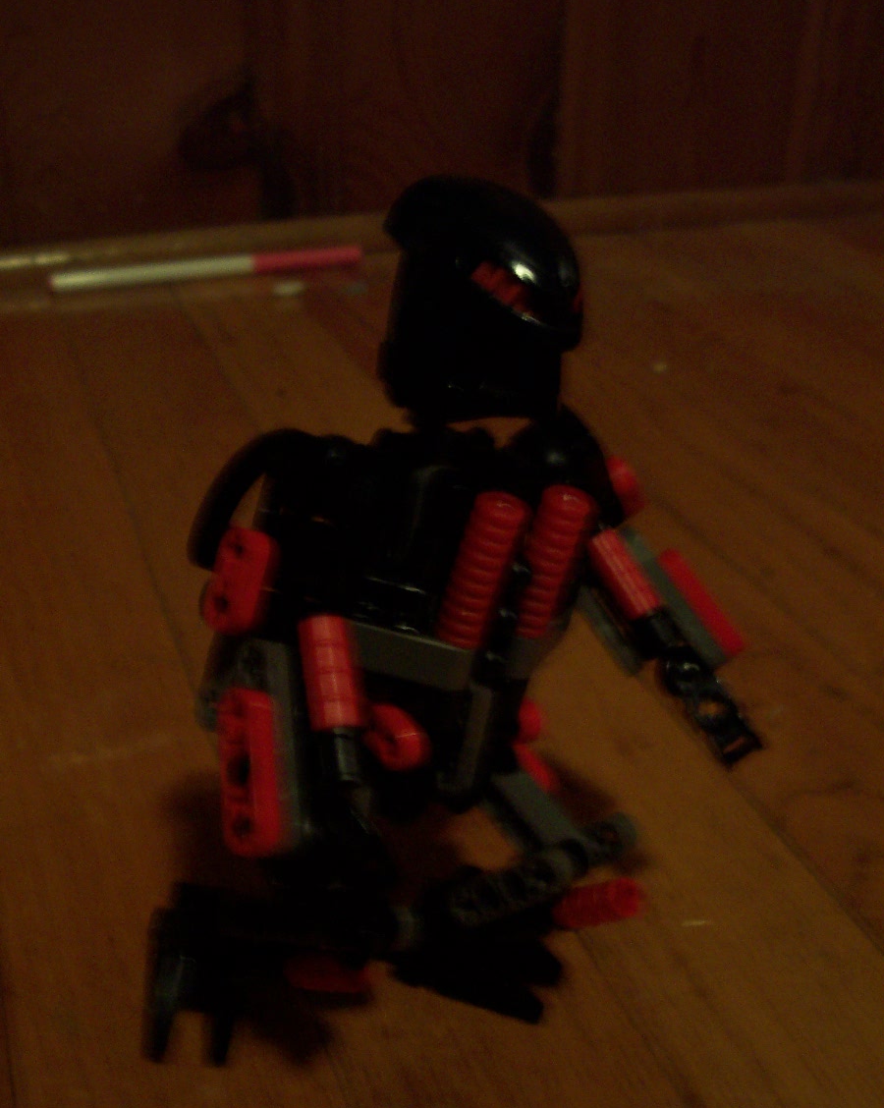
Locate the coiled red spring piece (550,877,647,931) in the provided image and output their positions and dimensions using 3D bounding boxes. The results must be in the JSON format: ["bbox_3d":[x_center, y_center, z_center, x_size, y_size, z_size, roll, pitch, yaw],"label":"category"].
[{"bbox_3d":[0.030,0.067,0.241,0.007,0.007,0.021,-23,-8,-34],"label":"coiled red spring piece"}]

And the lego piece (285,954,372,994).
[{"bbox_3d":[-0.017,0.063,0.189,0.013,0.006,0.006,3,27,5],"label":"lego piece"}]

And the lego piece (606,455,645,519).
[{"bbox_3d":[0.030,-0.011,0.213,0.007,0.013,0.007,-33,12,-6],"label":"lego piece"}]

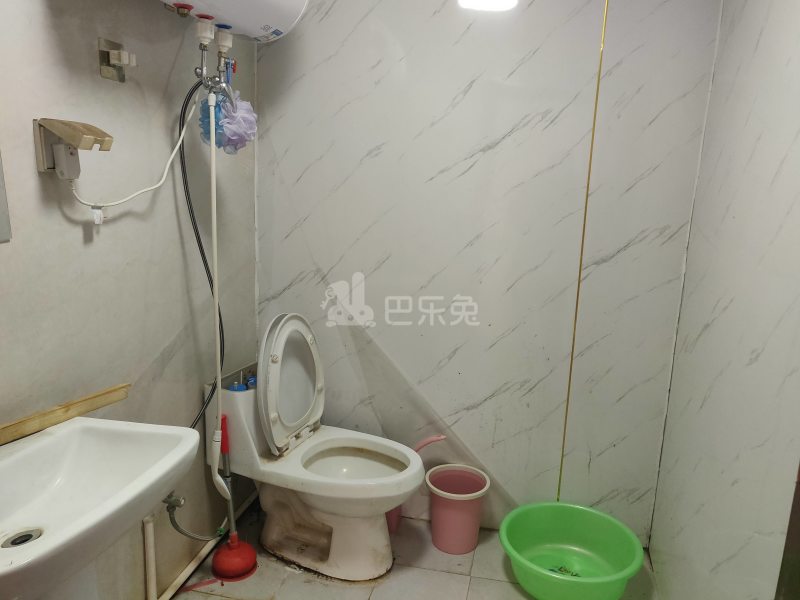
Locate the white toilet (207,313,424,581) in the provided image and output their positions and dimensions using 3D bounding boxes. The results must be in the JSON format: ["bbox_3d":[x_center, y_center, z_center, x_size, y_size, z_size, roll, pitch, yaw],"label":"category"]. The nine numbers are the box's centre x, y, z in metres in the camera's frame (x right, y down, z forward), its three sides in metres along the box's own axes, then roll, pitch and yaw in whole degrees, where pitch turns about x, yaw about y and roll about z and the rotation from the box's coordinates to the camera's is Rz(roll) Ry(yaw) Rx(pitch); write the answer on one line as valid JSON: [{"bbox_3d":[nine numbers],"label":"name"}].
[{"bbox_3d":[-0.241,0.474,1.958,0.694,0.831,0.381,6,11,19],"label":"white toilet"}]

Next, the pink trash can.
[{"bbox_3d":[0.206,0.766,2.108,0.227,0.248,0.227,4,11,11],"label":"pink trash can"}]

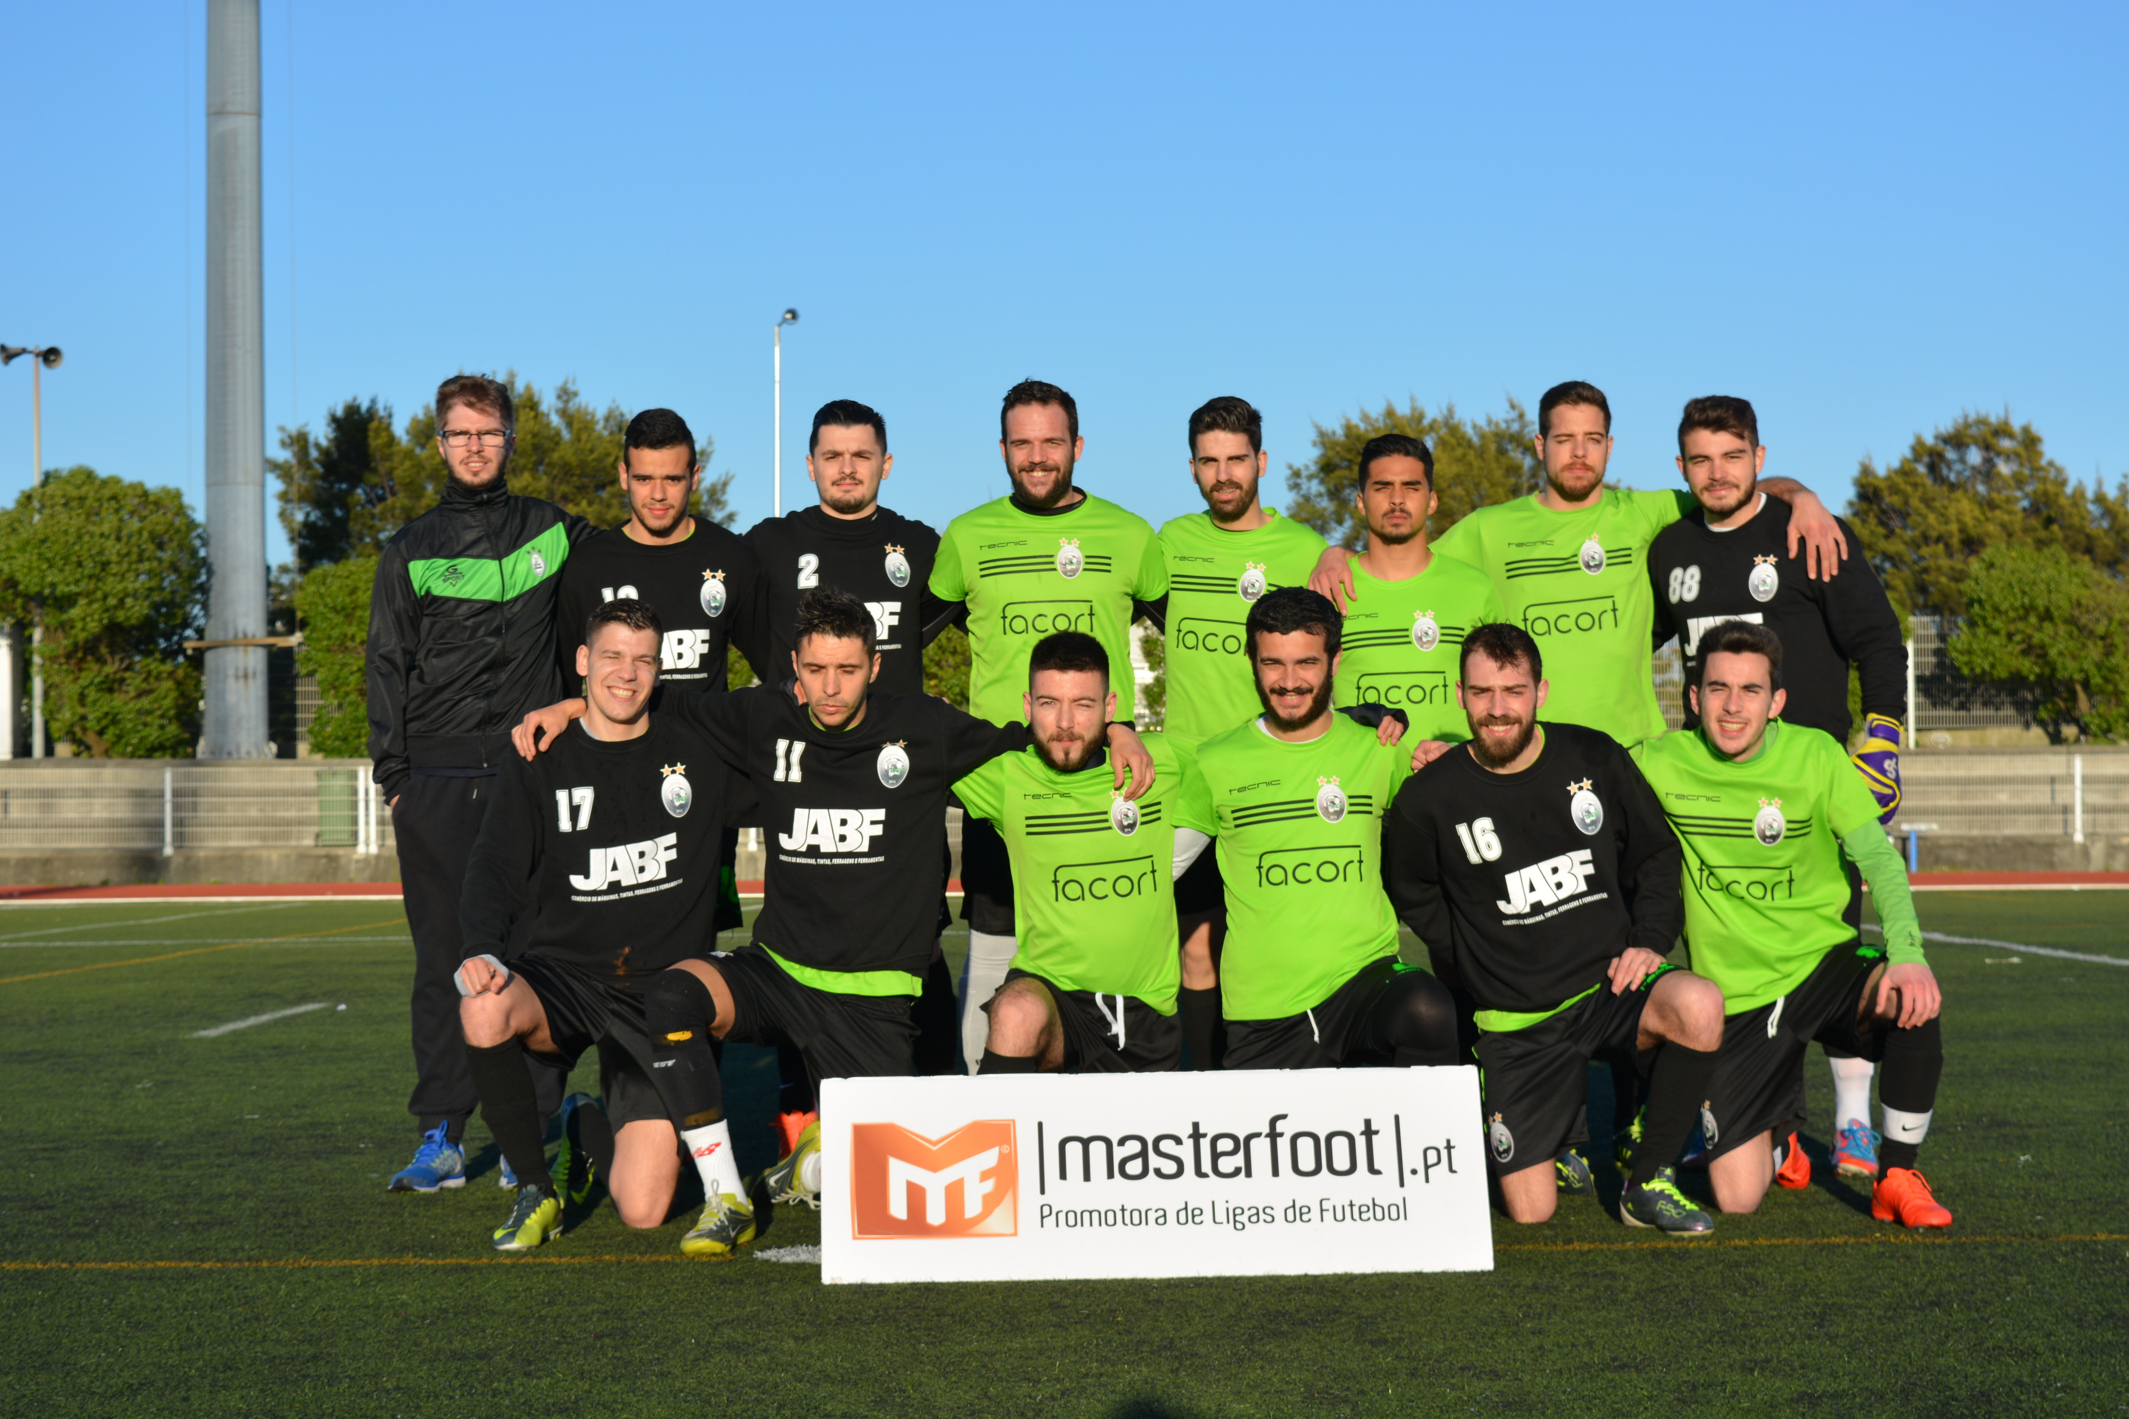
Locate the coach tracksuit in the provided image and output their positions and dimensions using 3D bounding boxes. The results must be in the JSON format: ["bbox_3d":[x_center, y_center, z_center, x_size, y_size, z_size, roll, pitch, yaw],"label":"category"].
[{"bbox_3d":[-1.307,0.226,9.150,0.530,1.488,0.340,0,-2,-3],"label":"coach tracksuit"}]

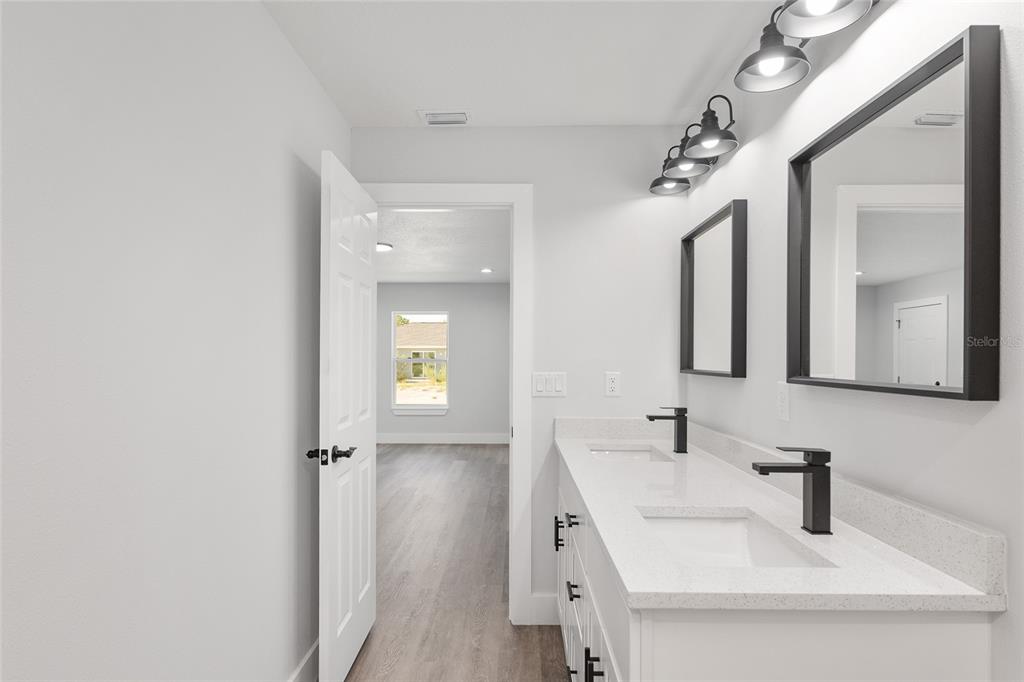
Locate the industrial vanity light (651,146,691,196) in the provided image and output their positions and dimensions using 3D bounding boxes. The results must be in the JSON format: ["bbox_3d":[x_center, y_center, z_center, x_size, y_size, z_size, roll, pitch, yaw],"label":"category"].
[{"bbox_3d":[0.725,-0.789,2.467,0.197,0.195,0.187,0,-1,0],"label":"industrial vanity light"}]

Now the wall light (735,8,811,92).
[{"bbox_3d":[0.748,-0.848,1.525,0.212,0.210,0.194,0,-1,1],"label":"wall light"}]

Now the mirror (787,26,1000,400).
[{"bbox_3d":[0.819,-0.210,1.244,0.052,0.645,0.617,0,-1,0],"label":"mirror"}]

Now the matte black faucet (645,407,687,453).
[{"bbox_3d":[0.644,0.369,2.251,0.164,0.185,0.050,0,-1,0],"label":"matte black faucet"}]

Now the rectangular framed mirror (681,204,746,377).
[{"bbox_3d":[0.819,-0.176,2.236,0.052,0.635,0.589,0,-1,0],"label":"rectangular framed mirror"}]

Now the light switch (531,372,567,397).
[{"bbox_3d":[0.181,0.210,2.590,0.163,0.116,0.012,0,-1,0],"label":"light switch"}]

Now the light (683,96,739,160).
[{"bbox_3d":[0.720,-0.786,1.945,0.197,0.195,0.187,0,-1,0],"label":"light"}]

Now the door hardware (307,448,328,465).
[{"bbox_3d":[-0.694,0.410,1.936,0.090,0.056,0.070,0,-1,0],"label":"door hardware"}]

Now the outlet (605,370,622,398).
[{"bbox_3d":[0.487,0.208,2.591,0.073,0.116,0.010,0,-1,0],"label":"outlet"}]

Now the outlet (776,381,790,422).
[{"bbox_3d":[0.838,0.187,1.678,0.010,0.116,0.073,0,-1,0],"label":"outlet"}]

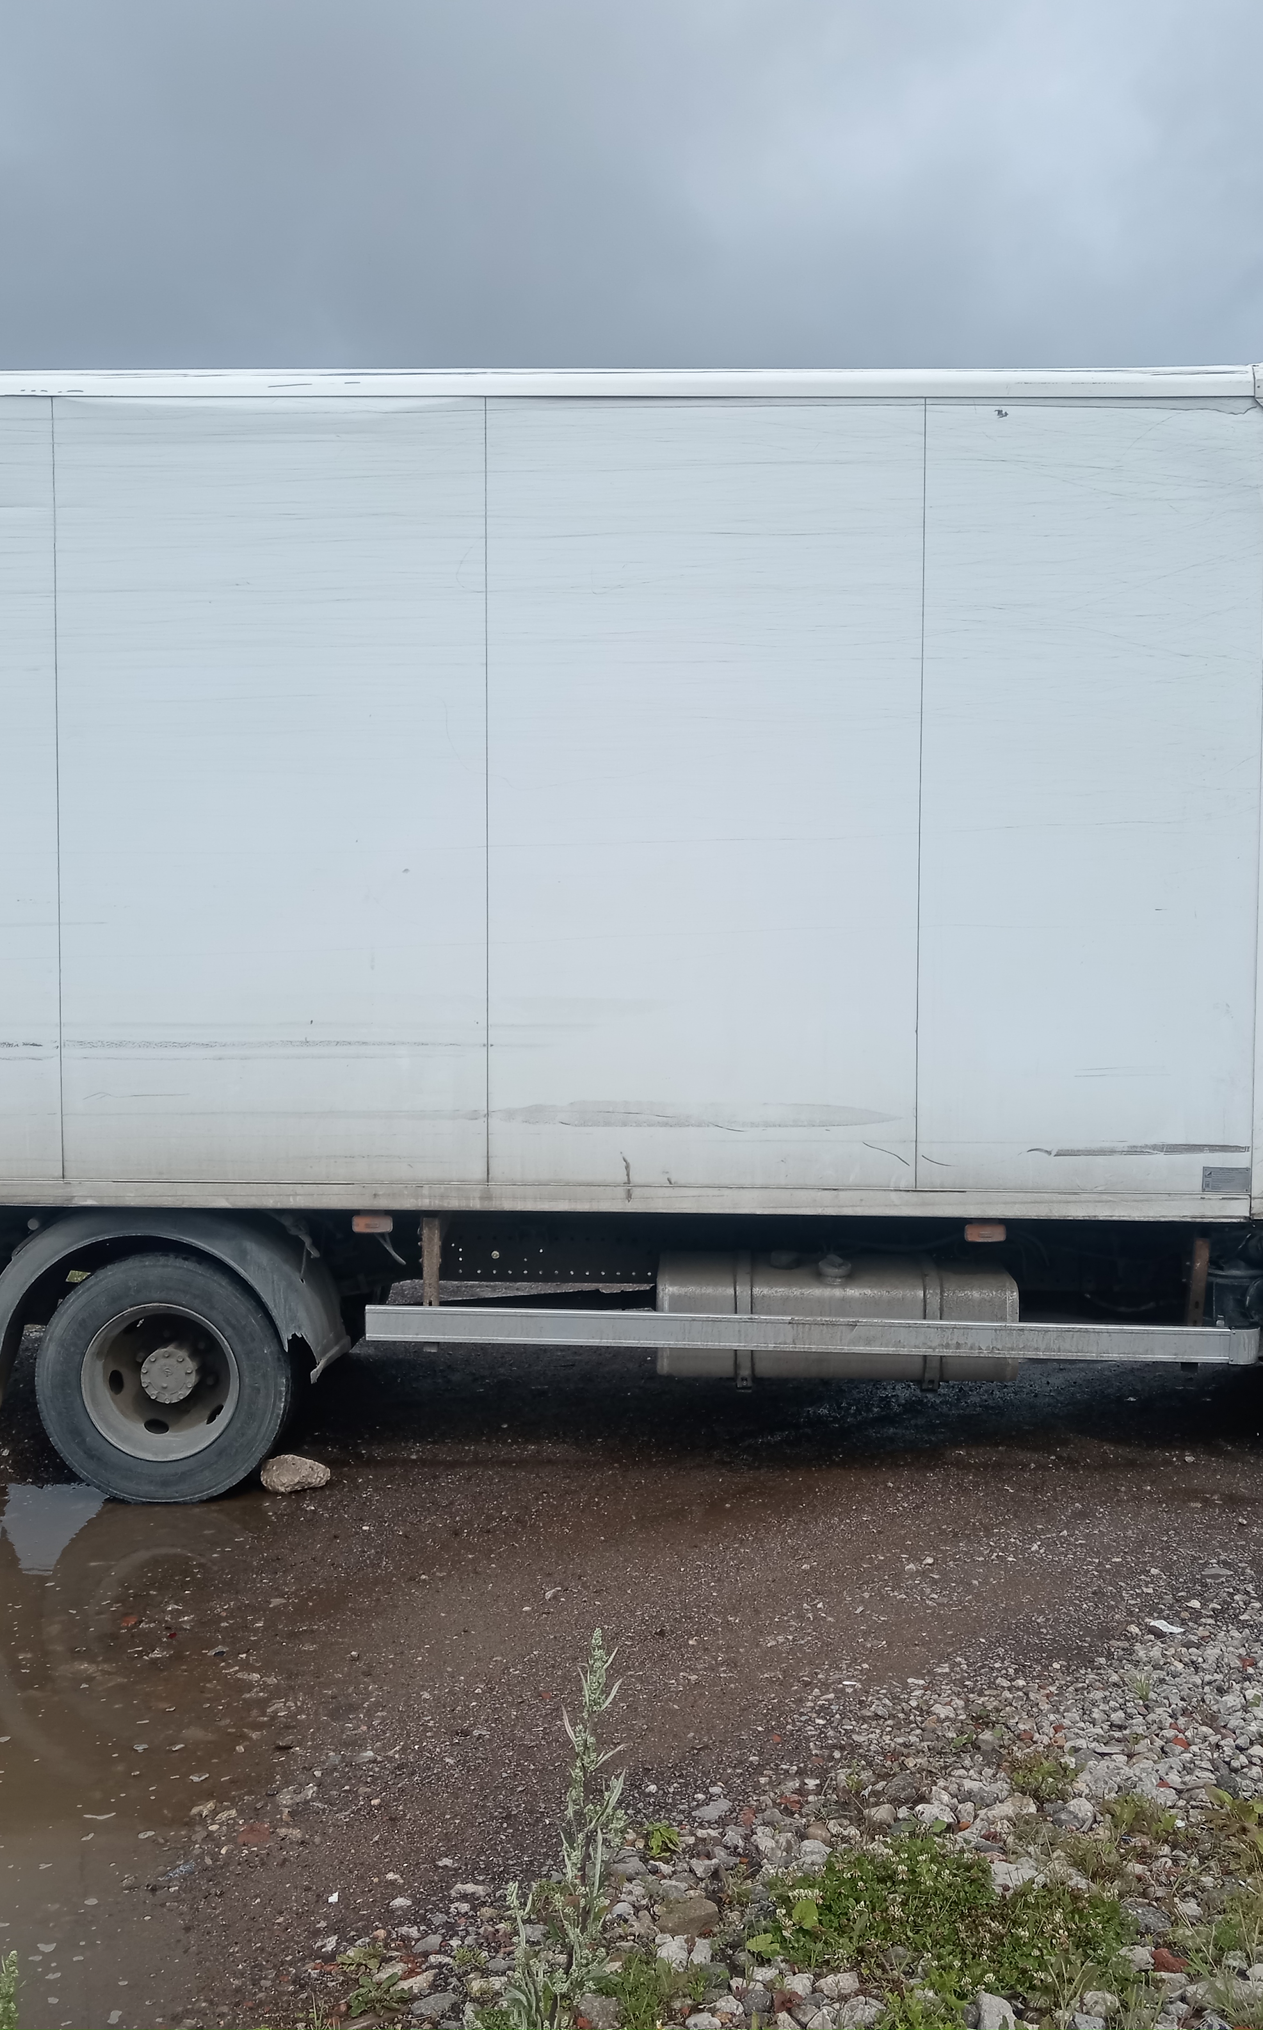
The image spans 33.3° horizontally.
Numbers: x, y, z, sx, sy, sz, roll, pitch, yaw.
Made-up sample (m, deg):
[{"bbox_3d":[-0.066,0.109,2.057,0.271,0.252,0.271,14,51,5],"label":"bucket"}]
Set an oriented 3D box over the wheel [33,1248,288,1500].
[{"bbox_3d":[-1.371,1.065,6.255,0.735,0.735,0.220,0,3,2],"label":"wheel"}]

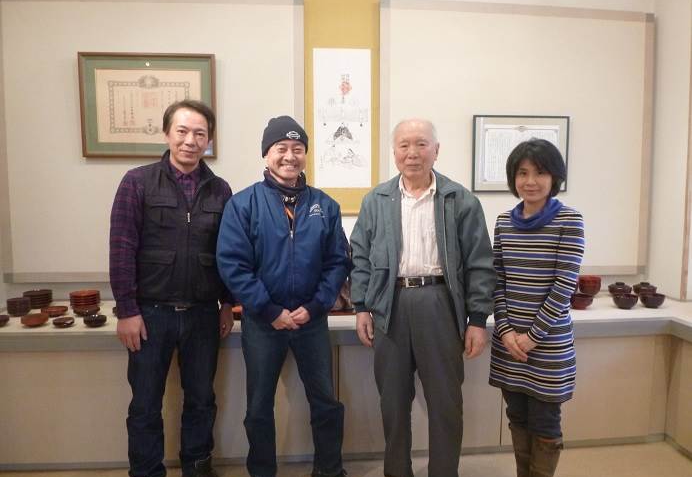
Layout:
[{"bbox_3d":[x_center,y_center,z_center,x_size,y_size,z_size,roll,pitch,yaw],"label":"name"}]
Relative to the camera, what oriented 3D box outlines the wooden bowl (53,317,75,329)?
[{"bbox_3d":[-1.347,0.405,2.391,0.091,0.034,0.091,0,5,-5],"label":"wooden bowl"}]

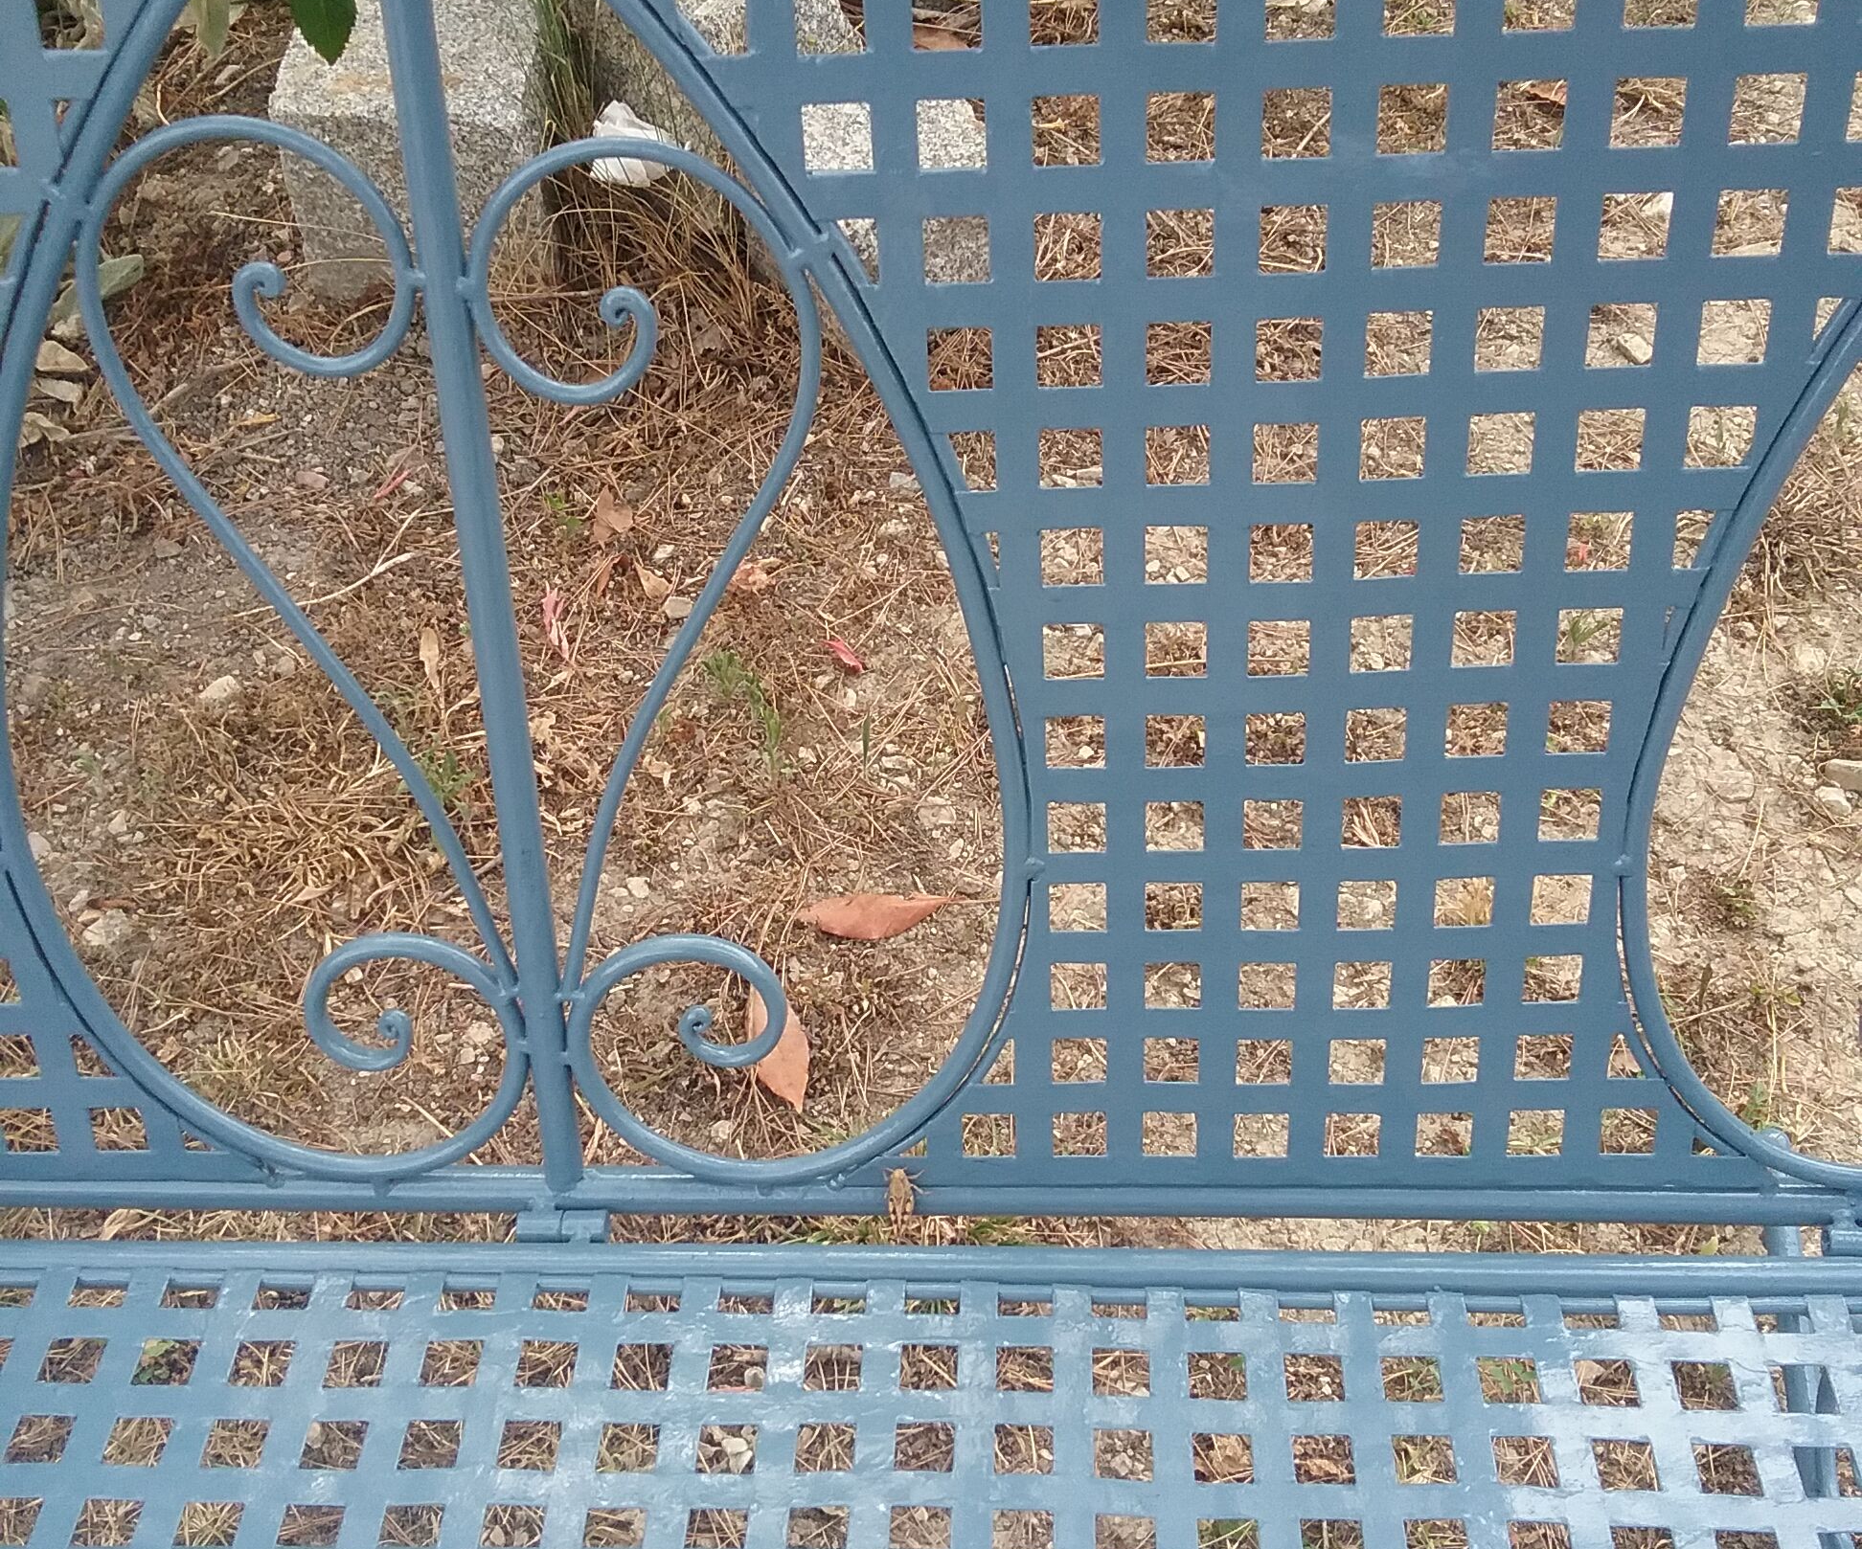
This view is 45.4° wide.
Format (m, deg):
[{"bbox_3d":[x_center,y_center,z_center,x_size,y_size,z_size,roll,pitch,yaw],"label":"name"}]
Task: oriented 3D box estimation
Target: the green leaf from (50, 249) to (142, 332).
[{"bbox_3d":[-0.840,-0.487,2.228,0.115,0.045,0.050,-24,44,-24],"label":"green leaf"}]

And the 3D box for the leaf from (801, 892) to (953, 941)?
[{"bbox_3d":[-0.039,0.101,1.574,0.111,0.018,0.043,0,40,3],"label":"leaf"}]

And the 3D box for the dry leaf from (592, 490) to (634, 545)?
[{"bbox_3d":[-0.278,-0.229,1.956,0.038,0.022,0.070,-2,39,1],"label":"dry leaf"}]

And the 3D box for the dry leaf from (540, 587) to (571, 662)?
[{"bbox_3d":[-0.312,-0.126,1.845,0.024,0.015,0.095,-8,40,-7],"label":"dry leaf"}]

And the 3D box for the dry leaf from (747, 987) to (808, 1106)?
[{"bbox_3d":[-0.100,0.180,1.482,0.036,0.016,0.121,-10,40,-8],"label":"dry leaf"}]

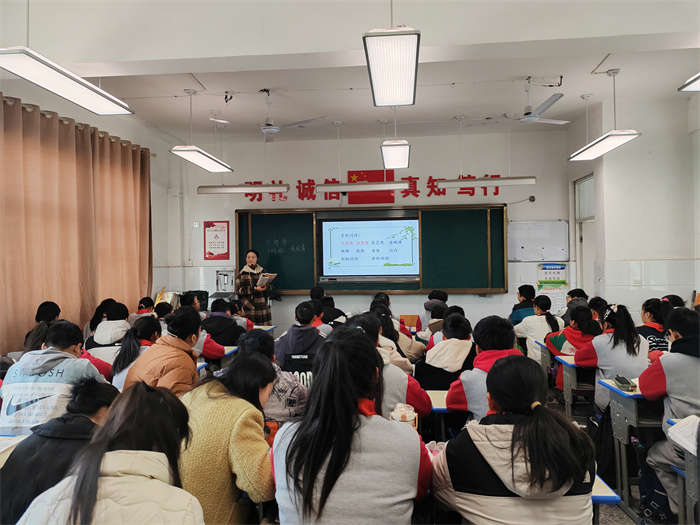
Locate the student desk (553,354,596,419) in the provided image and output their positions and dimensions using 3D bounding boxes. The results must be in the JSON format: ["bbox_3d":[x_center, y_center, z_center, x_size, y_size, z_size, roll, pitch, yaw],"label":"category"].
[{"bbox_3d":[1.881,1.069,4.016,0.600,0.680,0.400,-1,-1,5],"label":"student desk"}]

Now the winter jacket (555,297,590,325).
[{"bbox_3d":[2.573,0.689,6.216,0.430,0.580,0.470,0,-1,-13],"label":"winter jacket"}]

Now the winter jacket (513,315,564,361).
[{"bbox_3d":[1.867,0.748,5.423,0.440,0.500,0.480,-1,-1,-3],"label":"winter jacket"}]

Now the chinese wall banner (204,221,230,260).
[{"bbox_3d":[-2.037,-0.330,8.380,0.395,0.588,0.015,-1,-1,5],"label":"chinese wall banner"}]

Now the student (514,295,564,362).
[{"bbox_3d":[1.880,0.891,5.465,0.475,1.135,0.650,-1,-1,-3],"label":"student"}]

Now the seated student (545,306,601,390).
[{"bbox_3d":[1.887,0.889,4.579,0.460,1.048,0.600,-1,-1,-5],"label":"seated student"}]

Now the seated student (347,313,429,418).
[{"bbox_3d":[0.173,0.851,2.607,0.480,1.228,0.600,-1,-1,5],"label":"seated student"}]

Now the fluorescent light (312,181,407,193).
[{"bbox_3d":[0.168,-0.974,7.072,1.215,0.090,0.120,-1,-1,5],"label":"fluorescent light"}]

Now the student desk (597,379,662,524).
[{"bbox_3d":[1.840,1.087,3.165,0.600,0.720,0.410,-1,-1,5],"label":"student desk"}]

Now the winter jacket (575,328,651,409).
[{"bbox_3d":[1.735,0.703,3.592,0.410,0.535,0.490,-1,-1,0],"label":"winter jacket"}]

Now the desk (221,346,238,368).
[{"bbox_3d":[-1.312,1.125,4.904,0.600,0.680,0.400,-1,-1,5],"label":"desk"}]

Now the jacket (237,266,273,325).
[{"bbox_3d":[-1.292,0.497,7.395,0.500,0.954,0.360,-1,-1,-5],"label":"jacket"}]

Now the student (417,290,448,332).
[{"bbox_3d":[0.931,0.885,5.815,0.450,1.175,0.630,-1,-1,5],"label":"student"}]

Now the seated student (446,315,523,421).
[{"bbox_3d":[0.663,0.815,2.556,0.460,1.160,0.600,-1,-1,5],"label":"seated student"}]

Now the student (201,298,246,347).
[{"bbox_3d":[-1.218,0.938,5.456,0.460,1.156,0.600,-1,-1,5],"label":"student"}]

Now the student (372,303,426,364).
[{"bbox_3d":[0.394,0.903,4.374,0.480,1.157,0.600,-1,-1,8],"label":"student"}]

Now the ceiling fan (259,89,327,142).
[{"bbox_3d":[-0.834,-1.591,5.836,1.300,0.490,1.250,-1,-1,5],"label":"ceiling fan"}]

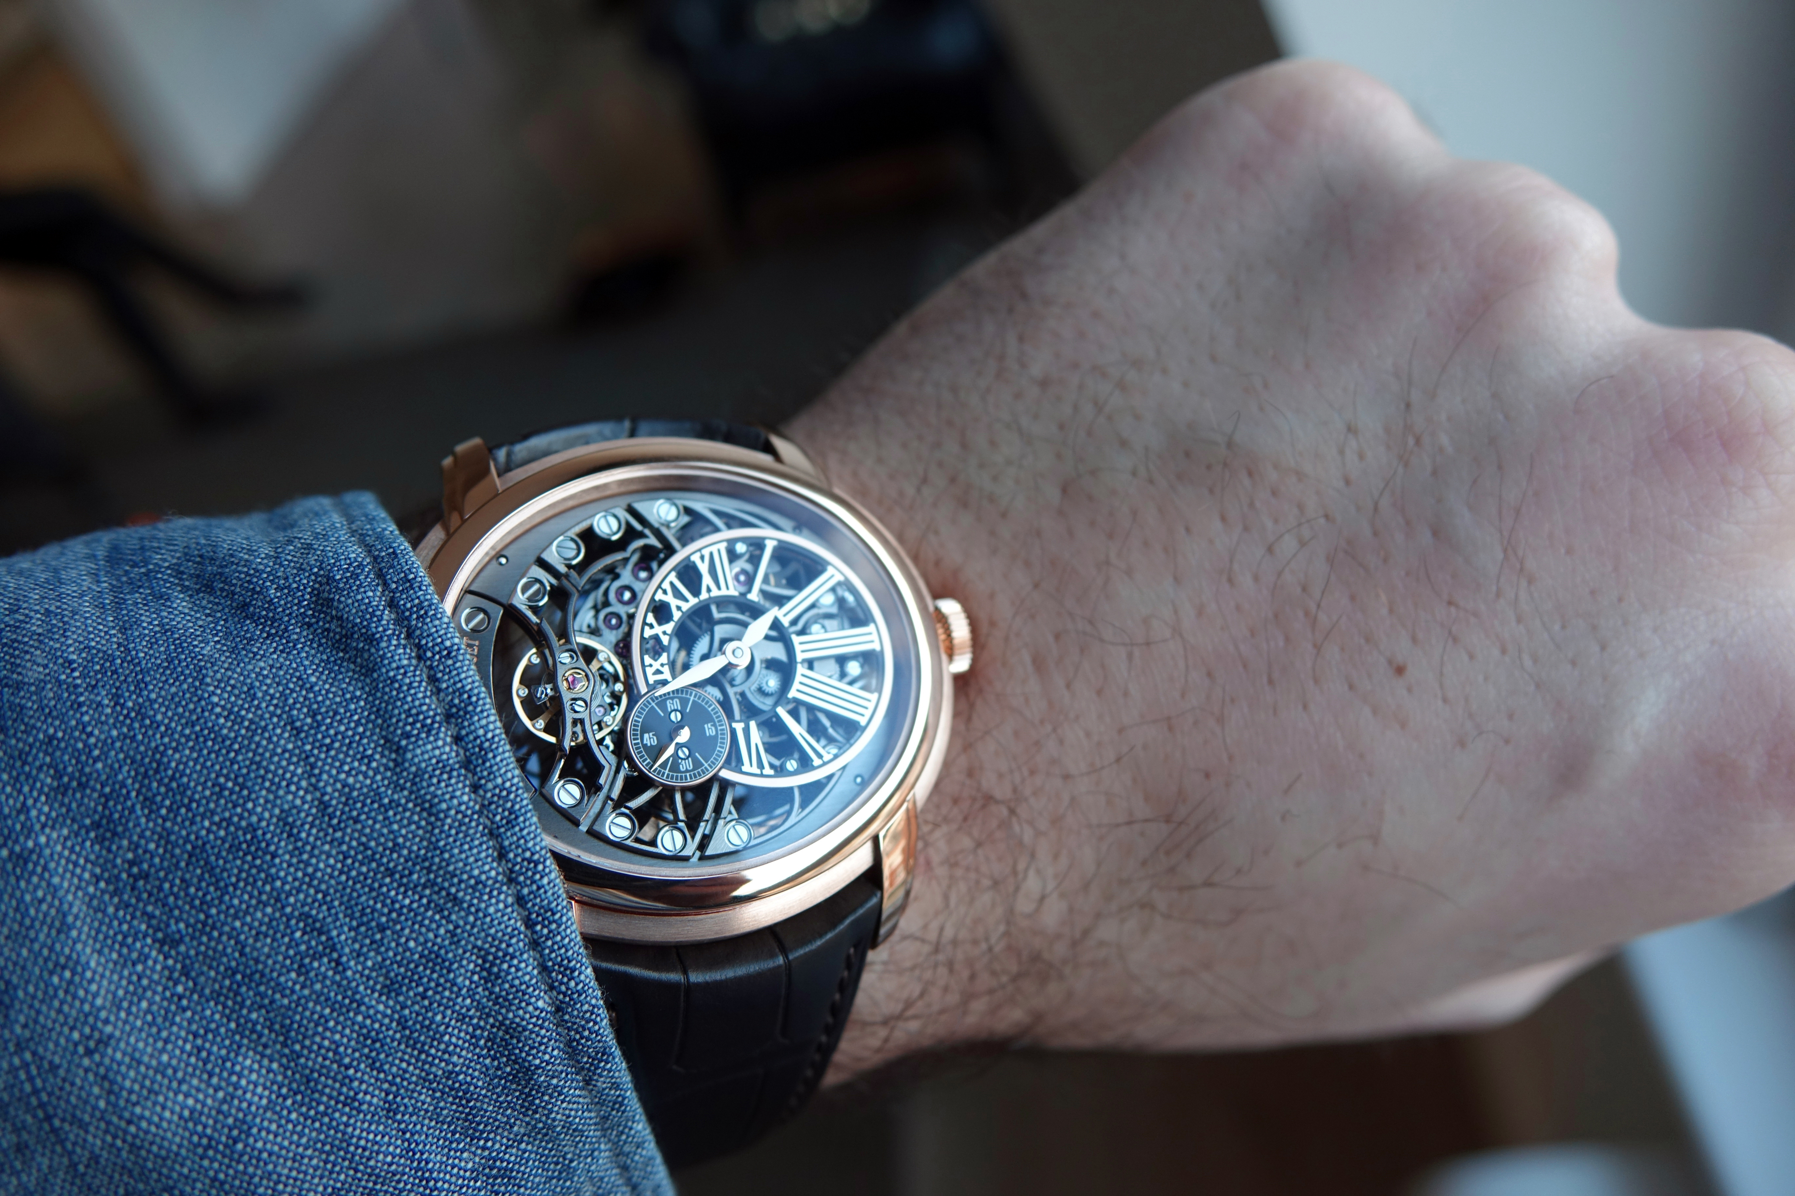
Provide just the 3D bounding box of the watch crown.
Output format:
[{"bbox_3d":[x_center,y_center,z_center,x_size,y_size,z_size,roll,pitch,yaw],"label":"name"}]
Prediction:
[{"bbox_3d":[0.005,0.003,0.107,0.003,0.007,0.007,-8,-17,-24],"label":"watch crown"}]

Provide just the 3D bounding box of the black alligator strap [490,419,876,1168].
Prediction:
[{"bbox_3d":[-0.025,0.018,0.118,0.025,0.068,0.052,-8,-17,-24],"label":"black alligator strap"}]

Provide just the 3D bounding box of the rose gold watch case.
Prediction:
[{"bbox_3d":[-0.018,0.007,0.098,0.047,0.050,0.013,-8,-17,-24],"label":"rose gold watch case"}]

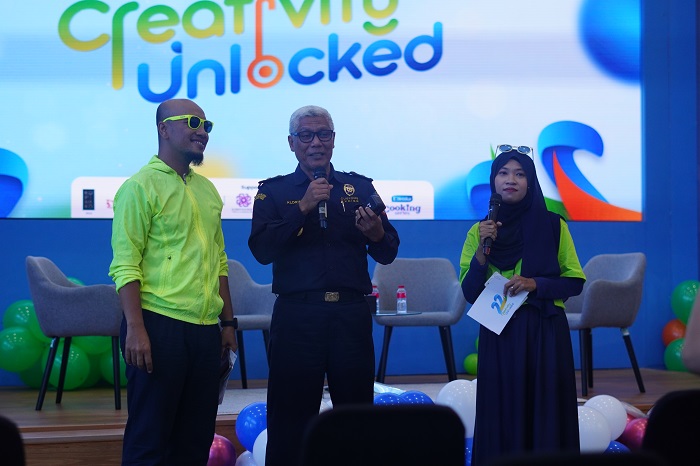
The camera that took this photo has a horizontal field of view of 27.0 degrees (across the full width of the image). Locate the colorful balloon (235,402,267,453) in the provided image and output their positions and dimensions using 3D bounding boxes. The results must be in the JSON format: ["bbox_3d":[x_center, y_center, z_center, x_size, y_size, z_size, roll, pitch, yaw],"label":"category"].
[{"bbox_3d":[-0.451,0.974,7.300,0.245,0.250,0.245,0,-1,0],"label":"colorful balloon"}]

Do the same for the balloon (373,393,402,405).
[{"bbox_3d":[0.197,0.905,7.250,0.210,0.220,0.210,0,-1,0],"label":"balloon"}]

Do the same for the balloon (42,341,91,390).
[{"bbox_3d":[-1.741,0.814,8.950,0.290,0.295,0.290,0,-1,0],"label":"balloon"}]

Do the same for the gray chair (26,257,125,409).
[{"bbox_3d":[-1.455,0.538,7.970,0.560,0.820,0.600,0,-1,2],"label":"gray chair"}]

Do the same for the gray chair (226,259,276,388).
[{"bbox_3d":[-0.731,0.549,8.700,0.600,0.820,0.590,0,-1,-25],"label":"gray chair"}]

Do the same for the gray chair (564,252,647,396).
[{"bbox_3d":[1.435,0.540,8.710,0.560,0.820,0.600,1,-2,-32],"label":"gray chair"}]

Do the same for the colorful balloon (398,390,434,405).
[{"bbox_3d":[0.333,0.888,7.250,0.210,0.220,0.210,0,-1,0],"label":"colorful balloon"}]

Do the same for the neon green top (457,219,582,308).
[{"bbox_3d":[0.630,0.115,5.400,0.470,0.360,0.280,-1,-1,14],"label":"neon green top"}]

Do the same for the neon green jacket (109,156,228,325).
[{"bbox_3d":[-0.679,0.028,5.450,0.530,0.630,0.320,0,-1,-43],"label":"neon green jacket"}]

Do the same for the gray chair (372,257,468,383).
[{"bbox_3d":[0.434,0.556,9.100,0.600,0.820,0.590,0,-1,-5],"label":"gray chair"}]

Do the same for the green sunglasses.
[{"bbox_3d":[-0.604,-0.405,5.420,0.150,0.050,0.145,-8,-13,36],"label":"green sunglasses"}]

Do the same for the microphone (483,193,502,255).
[{"bbox_3d":[0.553,-0.035,5.680,0.050,0.257,0.050,8,-19,2],"label":"microphone"}]

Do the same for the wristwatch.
[{"bbox_3d":[-0.439,0.331,5.320,0.063,0.040,0.065,0,-1,2],"label":"wristwatch"}]

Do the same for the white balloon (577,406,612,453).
[{"bbox_3d":[1.143,0.988,7.150,0.275,0.285,0.275,0,-1,0],"label":"white balloon"}]

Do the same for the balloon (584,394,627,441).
[{"bbox_3d":[1.371,0.996,7.850,0.245,0.250,0.245,0,-1,0],"label":"balloon"}]

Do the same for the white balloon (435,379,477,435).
[{"bbox_3d":[0.559,0.861,7.150,0.275,0.290,0.275,0,-1,0],"label":"white balloon"}]

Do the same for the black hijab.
[{"bbox_3d":[0.700,-0.002,5.850,0.330,0.650,0.300,0,-1,10],"label":"black hijab"}]

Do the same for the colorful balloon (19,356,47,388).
[{"bbox_3d":[-1.946,0.850,9.200,0.280,0.285,0.280,0,-1,0],"label":"colorful balloon"}]

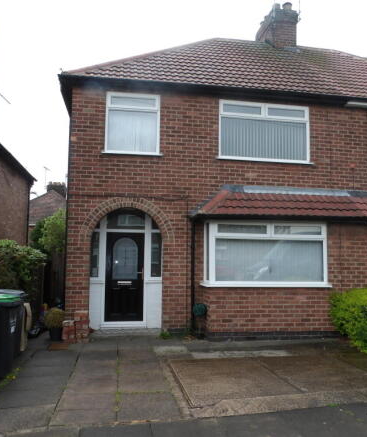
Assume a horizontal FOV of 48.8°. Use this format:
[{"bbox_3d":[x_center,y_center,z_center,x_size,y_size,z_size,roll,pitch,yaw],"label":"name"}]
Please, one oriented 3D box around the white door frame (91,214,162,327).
[{"bbox_3d":[-1.174,1.044,8.263,1.472,2.319,0.140,2,-5,-10],"label":"white door frame"}]

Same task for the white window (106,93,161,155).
[{"bbox_3d":[-1.051,-1.959,8.438,1.143,1.298,0.120,2,-5,-10],"label":"white window"}]

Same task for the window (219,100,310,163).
[{"bbox_3d":[1.789,-1.891,8.938,2.121,1.307,0.120,2,-5,-10],"label":"window"}]

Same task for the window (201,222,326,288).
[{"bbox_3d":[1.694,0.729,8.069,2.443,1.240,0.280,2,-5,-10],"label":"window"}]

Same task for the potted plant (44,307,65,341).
[{"bbox_3d":[-2.380,1.952,7.611,0.380,0.640,0.380,2,-5,-10],"label":"potted plant"}]

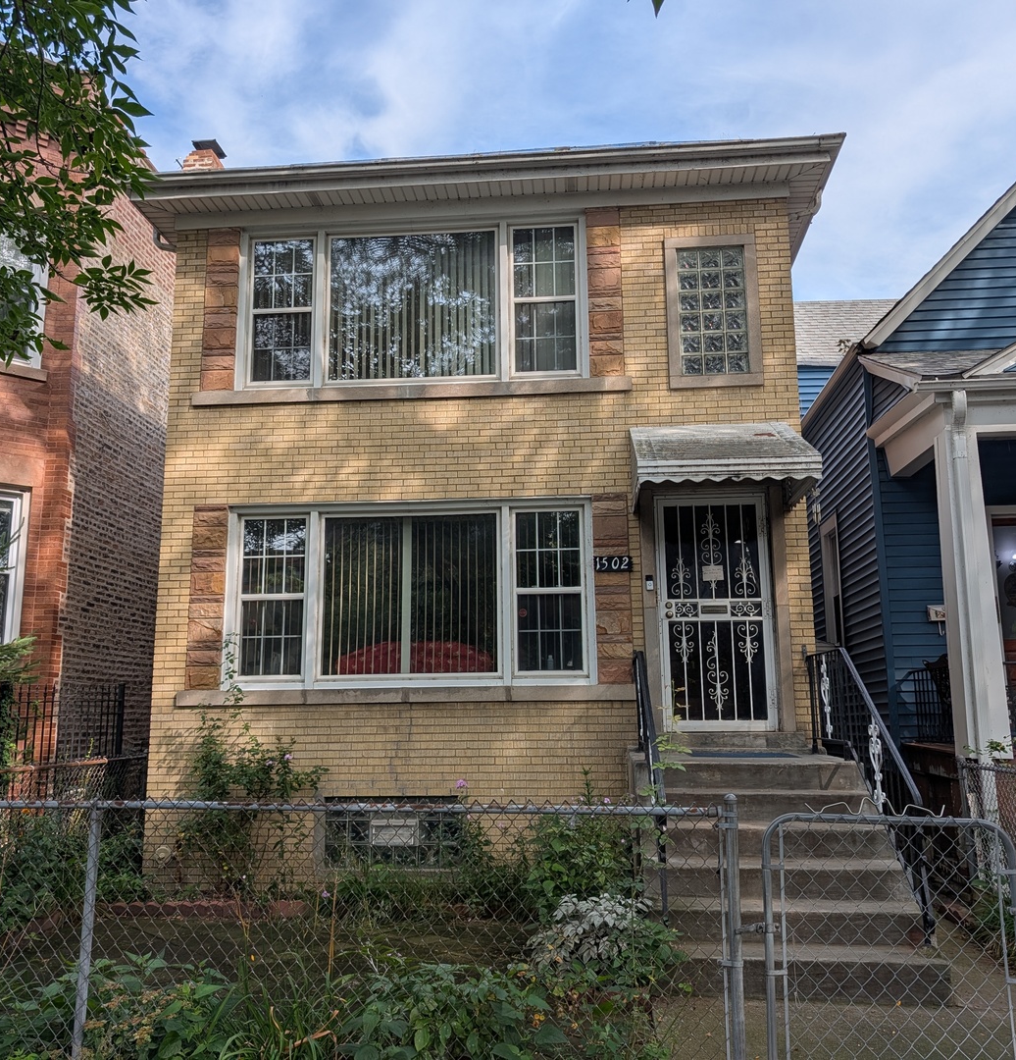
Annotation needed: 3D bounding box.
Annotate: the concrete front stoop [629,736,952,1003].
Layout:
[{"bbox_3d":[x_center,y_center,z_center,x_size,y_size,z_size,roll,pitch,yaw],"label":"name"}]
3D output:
[{"bbox_3d":[1.686,2.117,6.705,1.615,1.255,2.860,-1,-10,5],"label":"concrete front stoop"}]

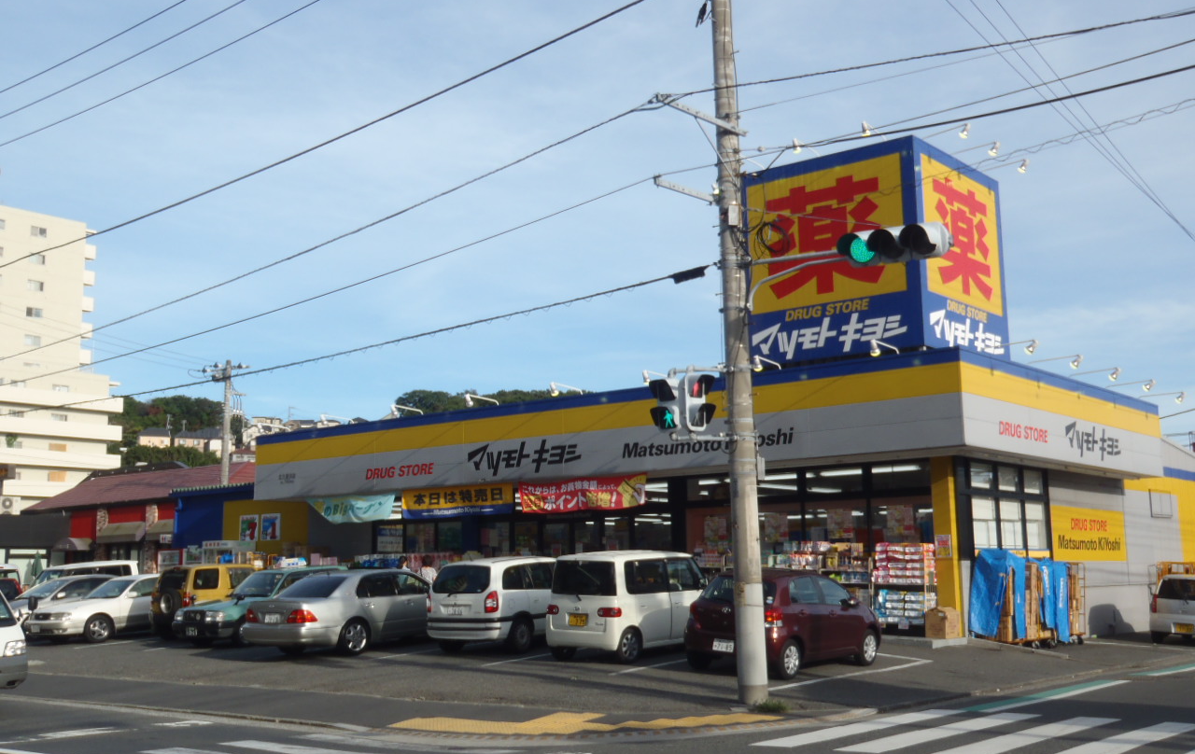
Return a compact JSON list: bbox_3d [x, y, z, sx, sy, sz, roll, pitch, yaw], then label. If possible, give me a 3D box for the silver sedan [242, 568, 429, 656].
[{"bbox_3d":[-4.060,4.280,23.000,1.830,1.470,4.990,-5,-9,34],"label":"silver sedan"}]

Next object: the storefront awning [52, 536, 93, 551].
[{"bbox_3d":[-19.638,6.250,46.443,1.910,0.460,0.500,-8,-11,39],"label":"storefront awning"}]

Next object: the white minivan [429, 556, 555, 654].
[{"bbox_3d":[-1.330,4.230,23.500,1.740,1.660,4.310,-5,-9,30],"label":"white minivan"}]

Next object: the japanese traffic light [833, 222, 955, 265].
[{"bbox_3d":[3.424,-1.541,14.400,1.230,0.370,0.440,-7,-10,34],"label":"japanese traffic light"}]

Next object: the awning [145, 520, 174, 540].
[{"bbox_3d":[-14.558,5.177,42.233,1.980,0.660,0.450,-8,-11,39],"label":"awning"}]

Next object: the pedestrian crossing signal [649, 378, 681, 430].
[{"bbox_3d":[0.850,0.355,15.500,0.350,0.660,0.310,-8,-11,39],"label":"pedestrian crossing signal"}]

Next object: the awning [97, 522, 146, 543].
[{"bbox_3d":[-16.879,5.549,44.158,2.668,0.660,0.450,-8,-11,39],"label":"awning"}]

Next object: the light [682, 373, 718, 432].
[{"bbox_3d":[1.217,0.304,15.000,0.350,0.680,0.310,7,-12,-42],"label":"light"}]

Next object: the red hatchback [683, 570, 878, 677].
[{"bbox_3d":[2.960,3.730,19.200,1.695,1.520,3.750,-6,-10,38],"label":"red hatchback"}]

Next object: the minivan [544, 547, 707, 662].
[{"bbox_3d":[0.600,3.870,21.250,1.475,1.730,3.395,-5,-9,32],"label":"minivan"}]

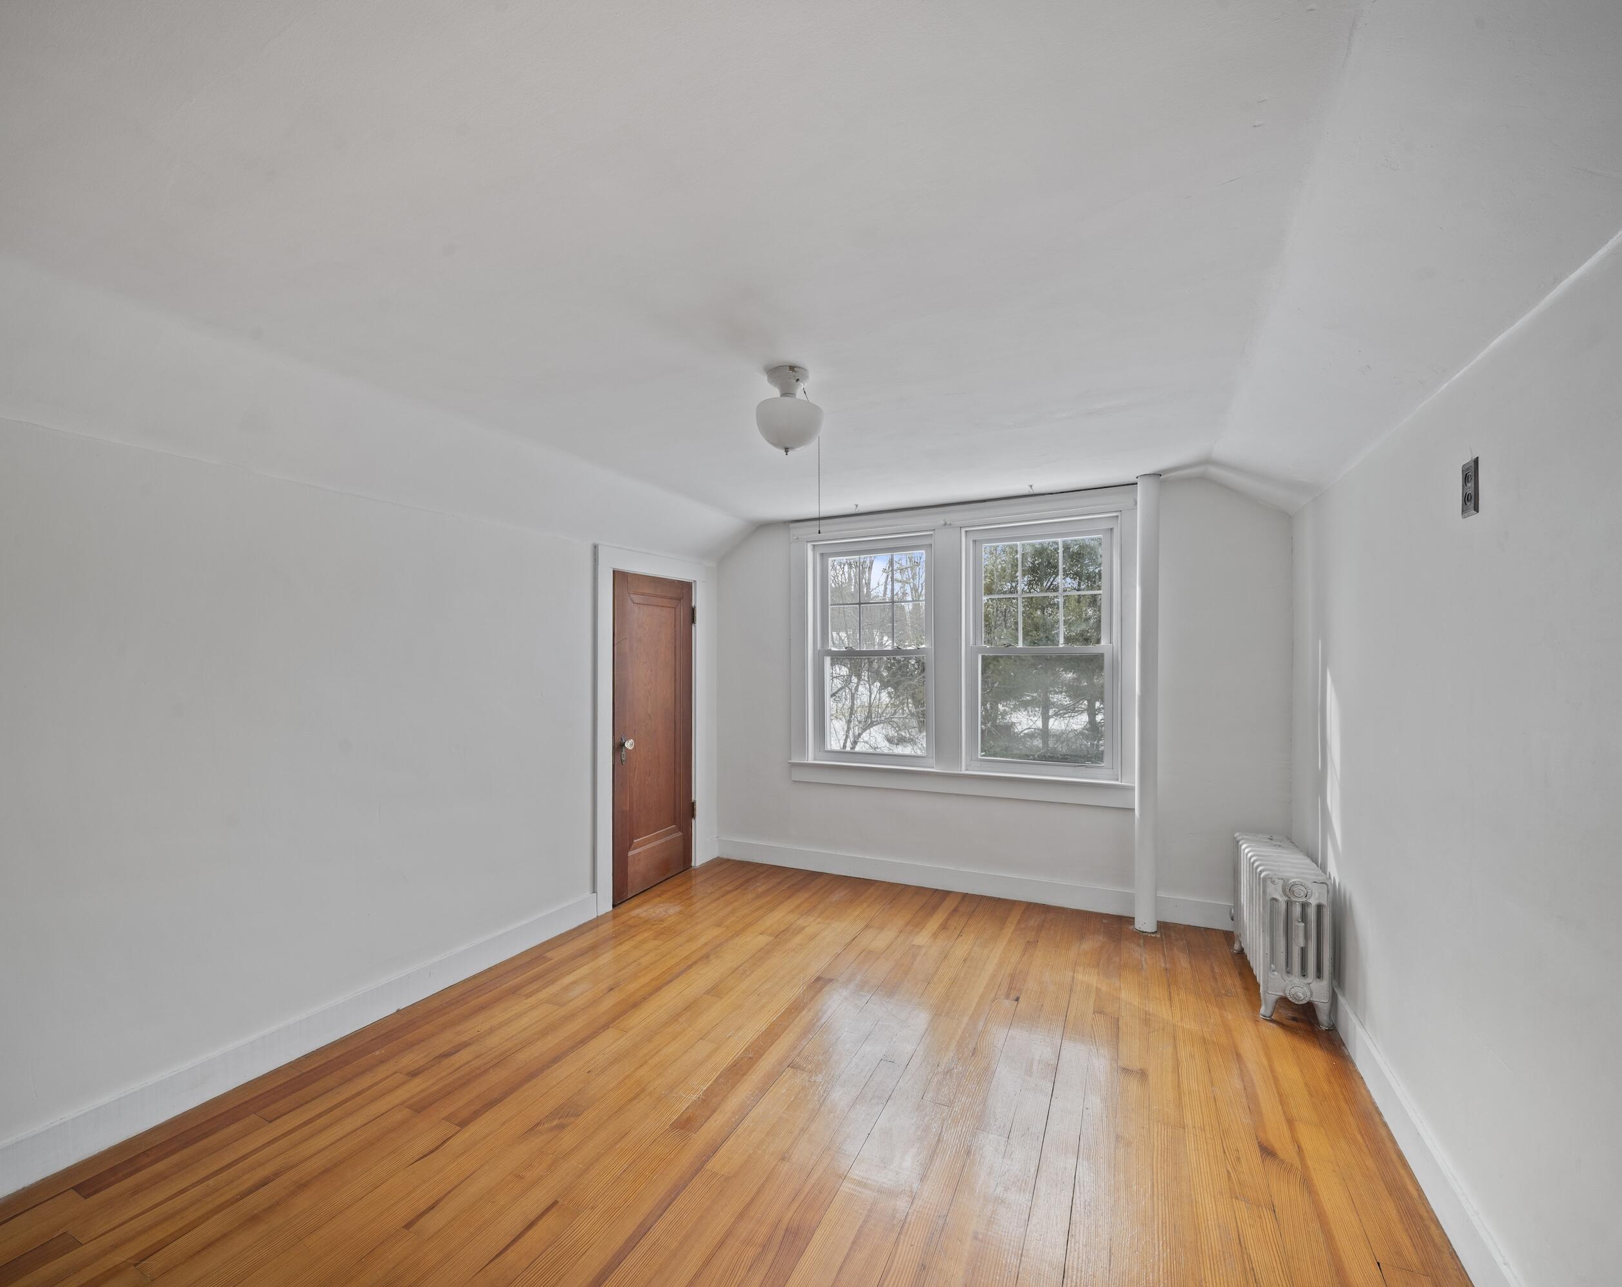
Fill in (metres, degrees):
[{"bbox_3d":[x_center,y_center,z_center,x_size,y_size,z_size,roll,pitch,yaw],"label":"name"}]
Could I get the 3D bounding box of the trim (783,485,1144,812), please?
[{"bbox_3d":[0.732,0.033,3.462,1.906,1.540,0.100,-1,-2,26],"label":"trim"}]

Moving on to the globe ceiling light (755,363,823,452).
[{"bbox_3d":[-0.071,-0.685,1.923,0.204,0.241,0.204,0,-2,0],"label":"globe ceiling light"}]

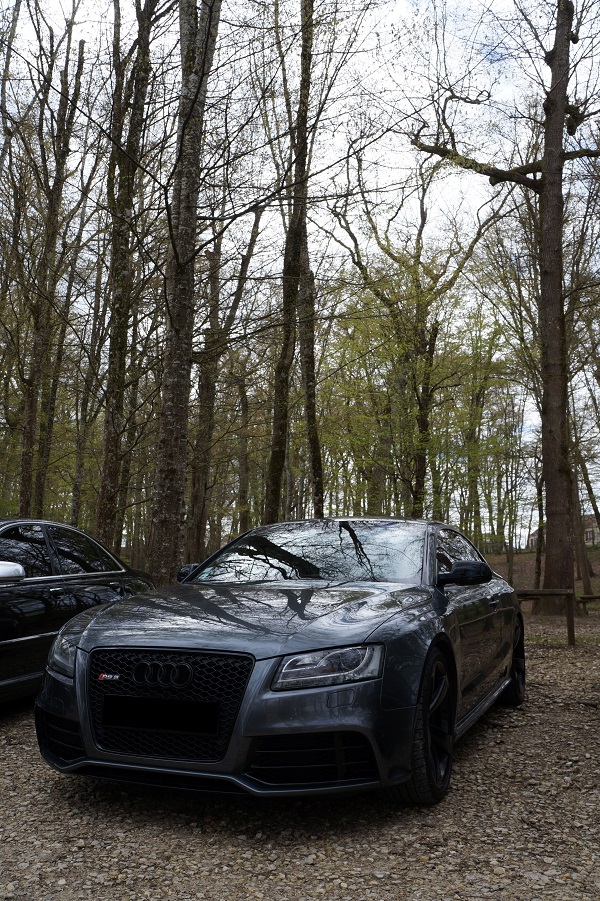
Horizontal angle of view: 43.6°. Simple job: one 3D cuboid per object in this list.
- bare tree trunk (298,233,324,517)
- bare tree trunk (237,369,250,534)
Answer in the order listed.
[{"bbox_3d":[0.344,-1.189,22.482,0.680,11.360,0.500,0,-9,0],"label":"bare tree trunk"},{"bbox_3d":[-2.047,1.043,27.186,0.420,8.280,0.380,0,-9,0],"label":"bare tree trunk"}]

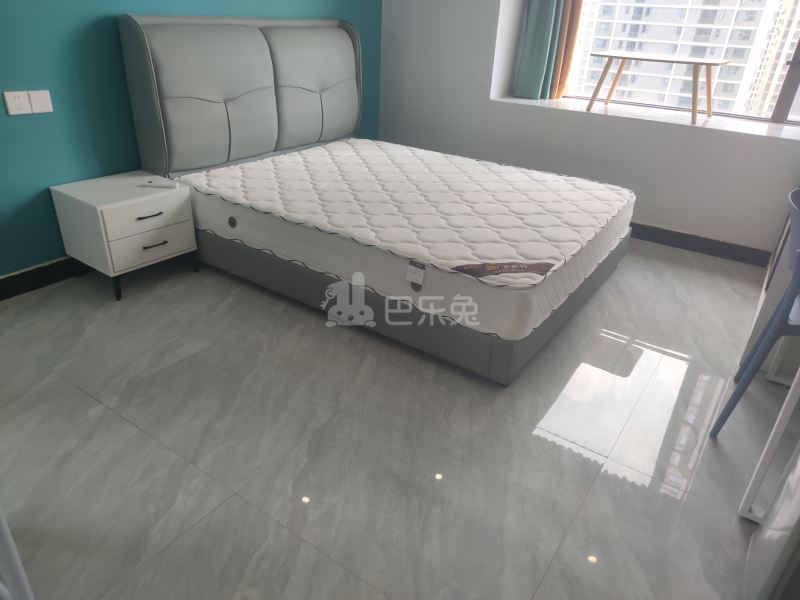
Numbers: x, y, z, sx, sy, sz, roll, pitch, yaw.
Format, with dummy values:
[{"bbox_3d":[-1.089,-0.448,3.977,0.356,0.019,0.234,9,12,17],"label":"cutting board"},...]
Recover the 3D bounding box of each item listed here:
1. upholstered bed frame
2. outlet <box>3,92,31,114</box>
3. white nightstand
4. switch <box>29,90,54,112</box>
[{"bbox_3d":[0.012,-0.773,2.870,2.080,1.157,1.652,20,32,30],"label":"upholstered bed frame"},{"bbox_3d":[-1.593,-0.823,2.320,0.010,0.087,0.087,19,31,30],"label":"outlet"},{"bbox_3d":[-1.296,-0.322,2.674,0.412,0.452,0.447,20,31,30],"label":"white nightstand"},{"bbox_3d":[-1.543,-0.851,2.384,0.010,0.087,0.086,19,31,30],"label":"switch"}]

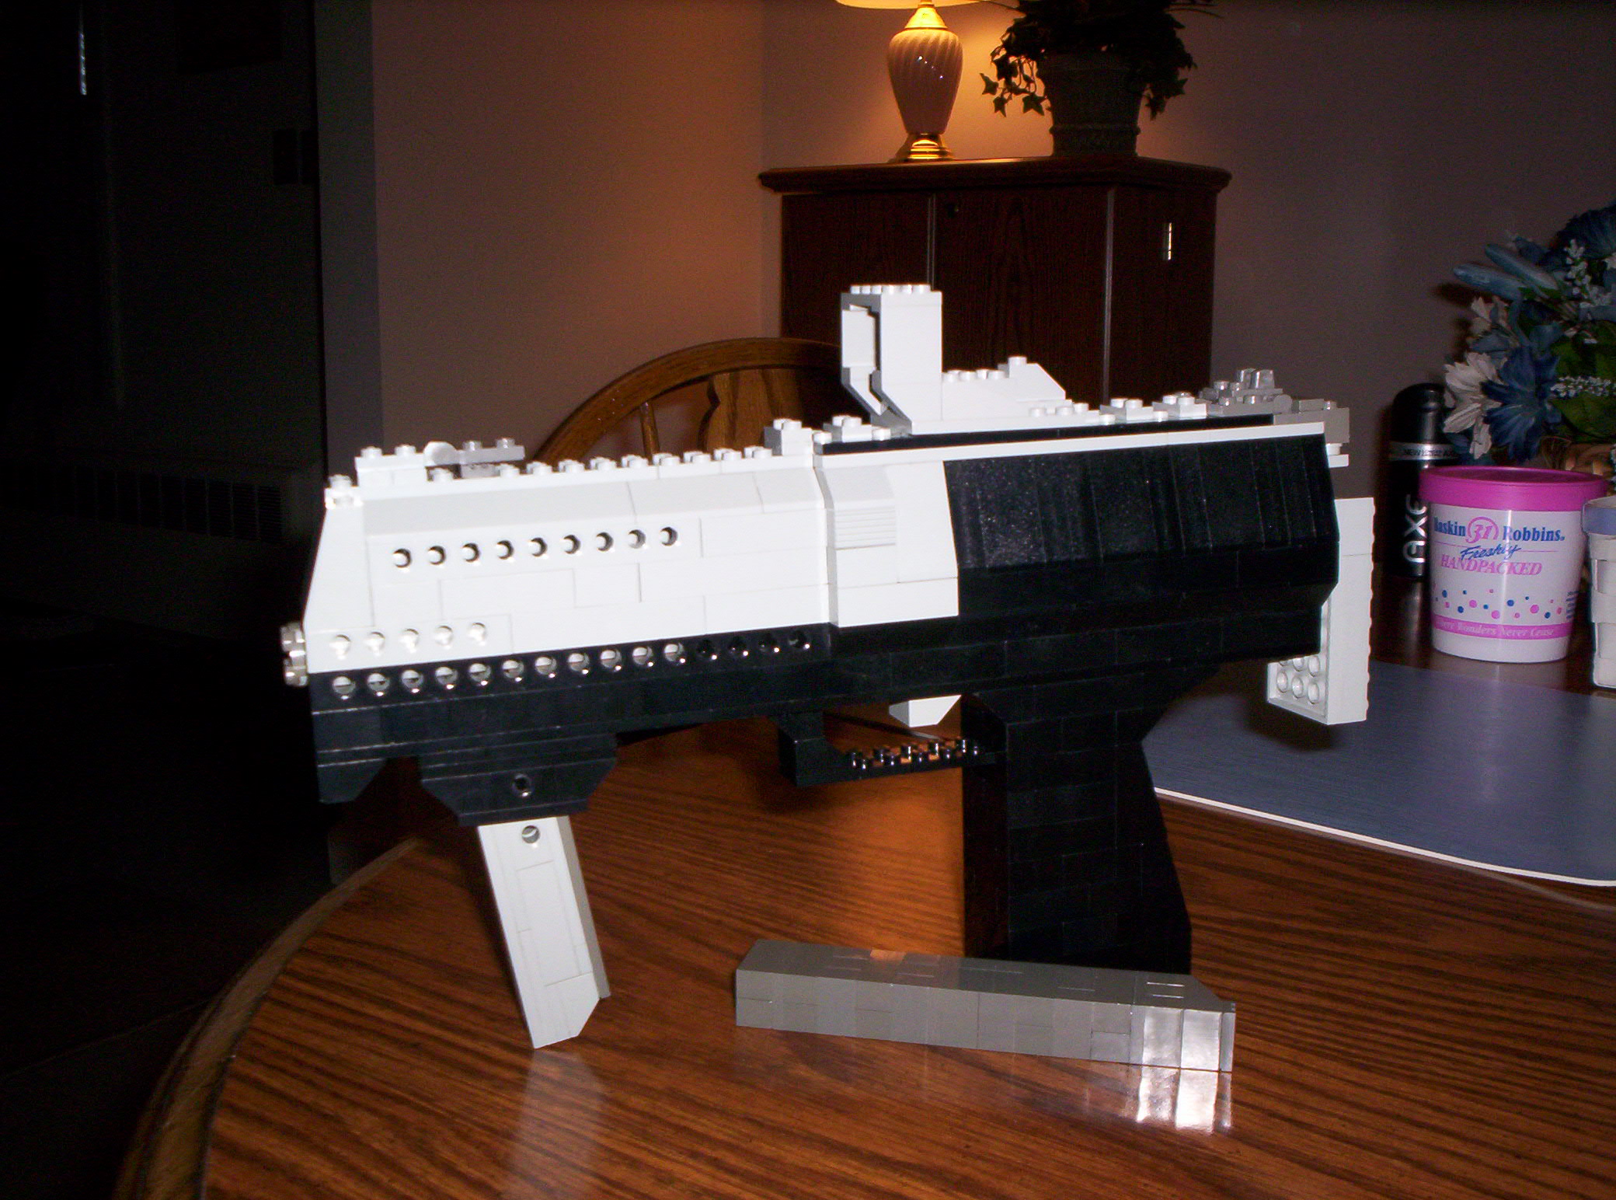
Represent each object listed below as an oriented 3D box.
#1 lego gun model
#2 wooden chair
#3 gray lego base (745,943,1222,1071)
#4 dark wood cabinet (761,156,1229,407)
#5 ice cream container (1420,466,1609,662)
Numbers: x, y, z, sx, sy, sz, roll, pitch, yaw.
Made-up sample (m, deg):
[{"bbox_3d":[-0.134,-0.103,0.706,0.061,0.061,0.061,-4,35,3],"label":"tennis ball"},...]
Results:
[{"bbox_3d":[0.017,0.017,0.457,0.299,0.196,0.048,-5,9,-17],"label":"lego gun model"},{"bbox_3d":[0.047,0.285,1.198,0.470,0.920,0.530,-3,10,-18],"label":"wooden chair"},{"bbox_3d":[0.046,0.106,0.449,0.128,0.016,0.024,3,10,12],"label":"gray lego base"},{"bbox_3d":[0.290,-0.116,2.854,0.700,1.130,0.350,9,13,42],"label":"dark wood cabinet"},{"bbox_3d":[0.393,-0.021,0.960,0.101,0.100,0.101,6,11,29],"label":"ice cream container"}]

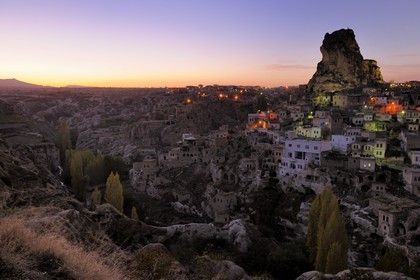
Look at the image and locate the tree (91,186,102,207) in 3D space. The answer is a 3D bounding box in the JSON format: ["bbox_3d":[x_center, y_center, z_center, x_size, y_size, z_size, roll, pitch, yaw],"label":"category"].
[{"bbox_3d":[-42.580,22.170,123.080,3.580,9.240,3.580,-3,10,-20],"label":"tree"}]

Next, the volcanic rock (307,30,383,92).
[{"bbox_3d":[106.000,-61.410,255.490,60.240,49.570,48.000,4,10,22],"label":"volcanic rock"}]

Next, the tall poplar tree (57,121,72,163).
[{"bbox_3d":[-74.630,2.450,167.510,7.180,24.990,7.180,-4,10,-24],"label":"tall poplar tree"}]

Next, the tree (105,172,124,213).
[{"bbox_3d":[-34.090,19.540,116.580,6.430,16.350,6.430,-3,10,-17],"label":"tree"}]

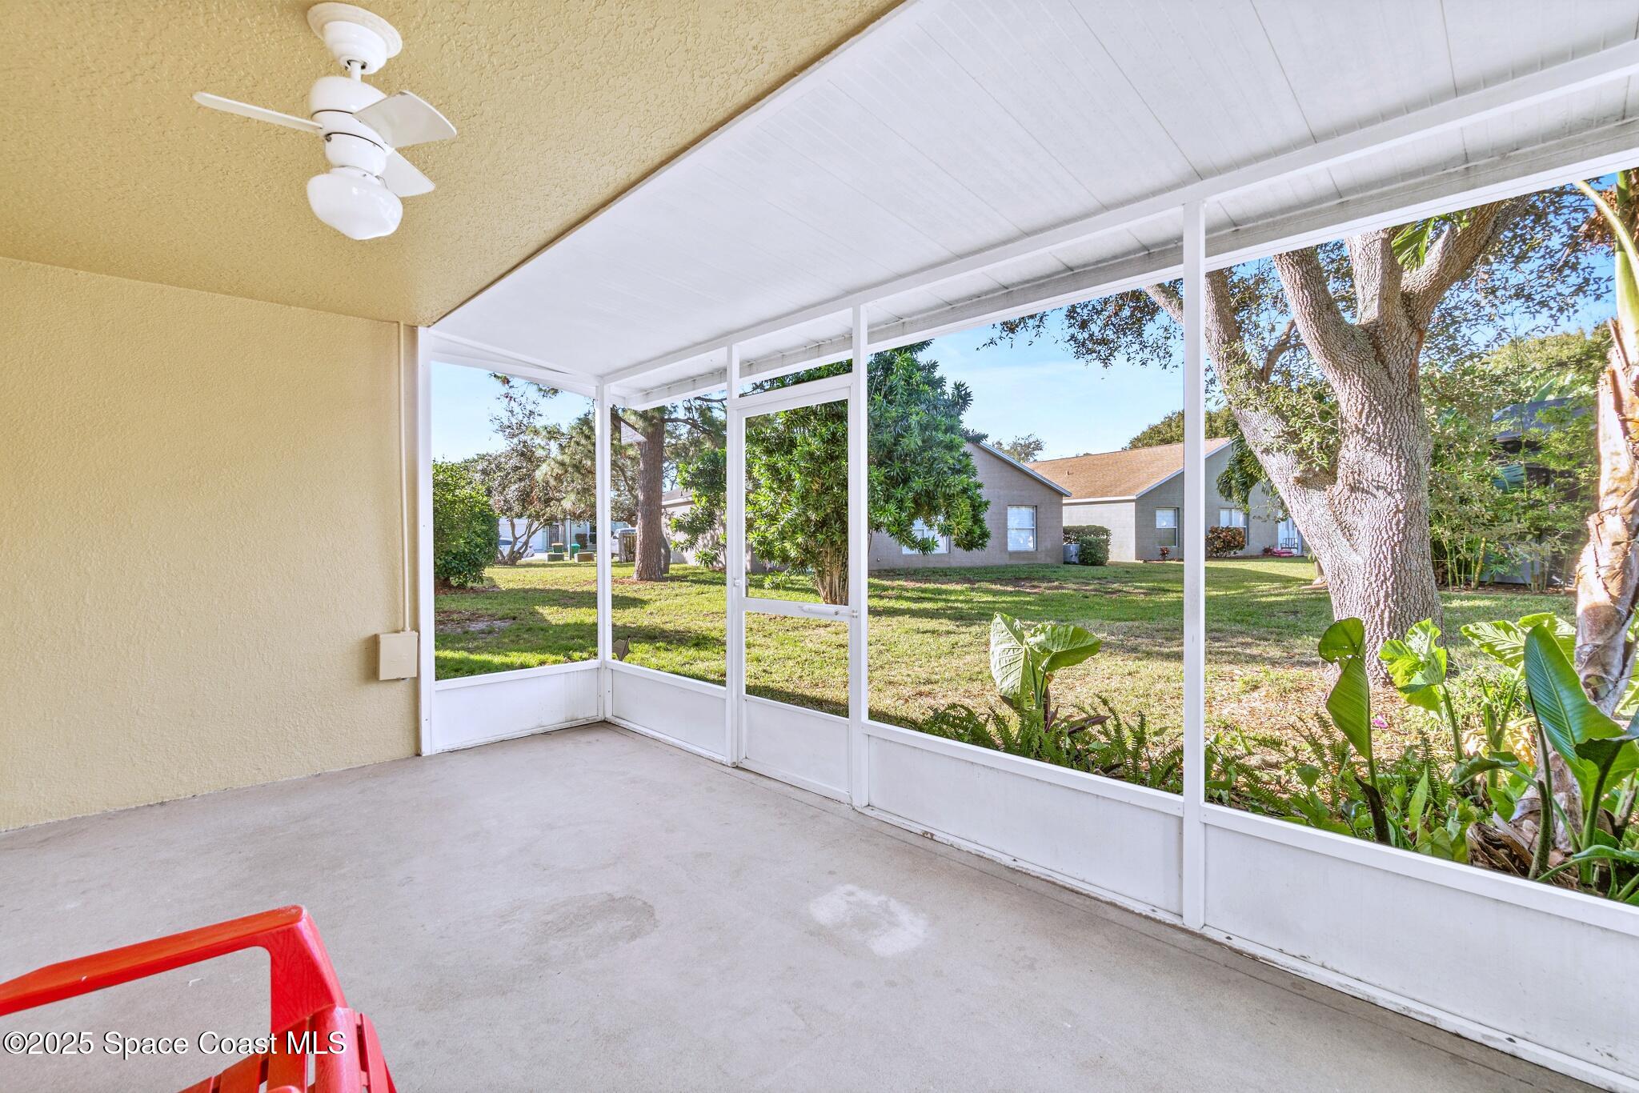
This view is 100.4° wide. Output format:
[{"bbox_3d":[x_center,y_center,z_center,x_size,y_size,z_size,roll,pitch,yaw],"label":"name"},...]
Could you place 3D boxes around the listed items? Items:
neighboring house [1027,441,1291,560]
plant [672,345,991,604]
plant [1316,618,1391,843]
[{"bbox_3d":[15.933,-2.260,36.852,14.600,5.400,13.000,-1,1,-29],"label":"neighboring house"},{"bbox_3d":[0.240,-1.295,12.200,5.400,4.800,4.900,0,1,0],"label":"plant"},{"bbox_3d":[1.962,0.756,2.500,0.280,1.020,0.260,1,1,37],"label":"plant"}]

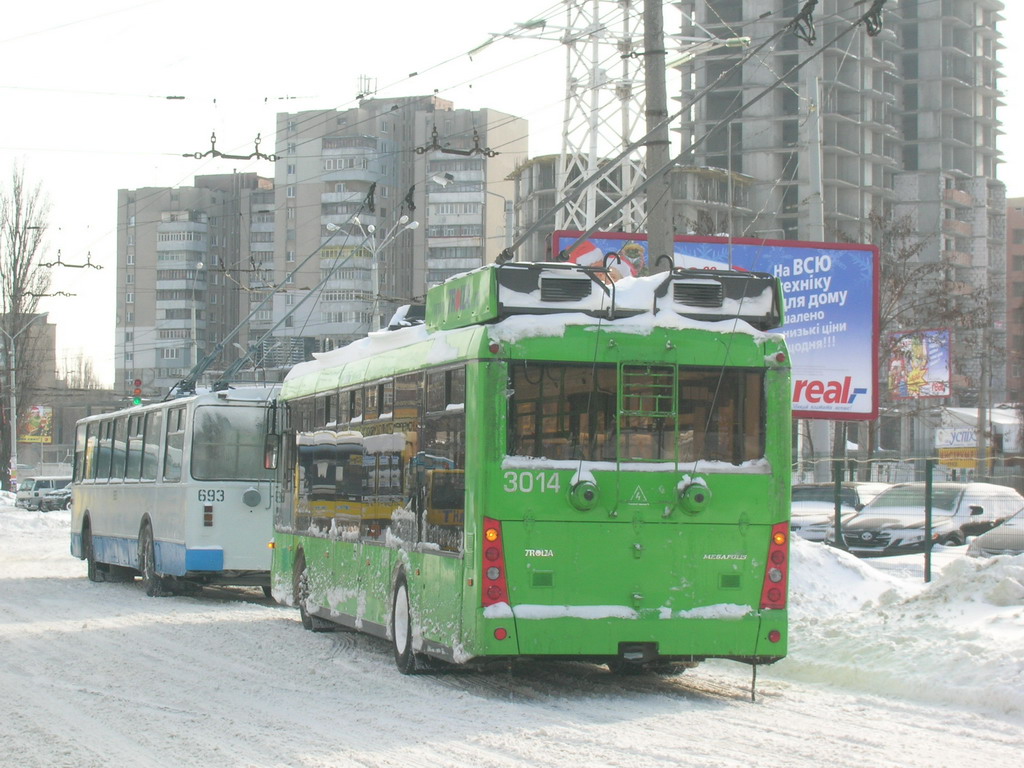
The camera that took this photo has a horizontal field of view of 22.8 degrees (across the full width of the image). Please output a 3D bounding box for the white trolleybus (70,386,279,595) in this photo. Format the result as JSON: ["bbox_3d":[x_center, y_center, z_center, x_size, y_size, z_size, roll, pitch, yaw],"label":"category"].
[{"bbox_3d":[-4.999,1.743,40.767,2.500,3.080,11.800,1,-2,-18],"label":"white trolleybus"}]

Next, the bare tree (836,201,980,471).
[{"bbox_3d":[9.976,-0.102,64.062,3.700,8.670,3.700,1,-2,0],"label":"bare tree"}]

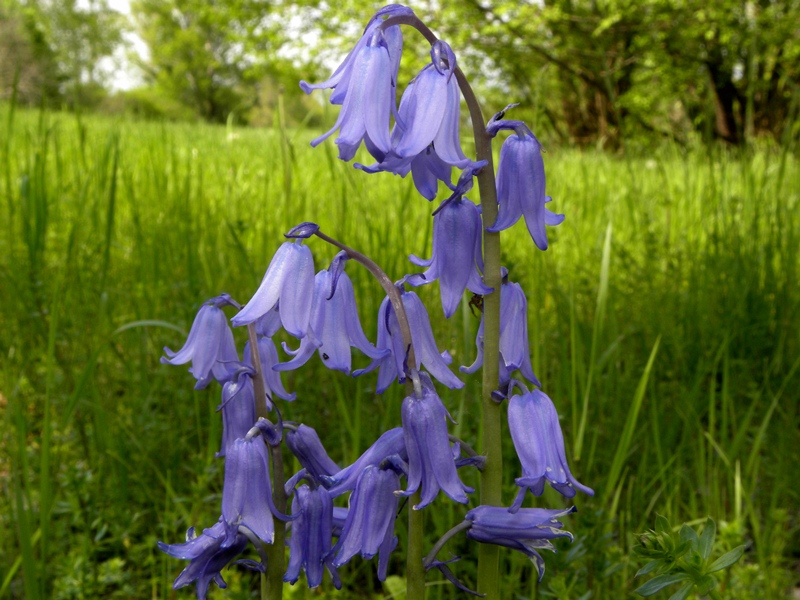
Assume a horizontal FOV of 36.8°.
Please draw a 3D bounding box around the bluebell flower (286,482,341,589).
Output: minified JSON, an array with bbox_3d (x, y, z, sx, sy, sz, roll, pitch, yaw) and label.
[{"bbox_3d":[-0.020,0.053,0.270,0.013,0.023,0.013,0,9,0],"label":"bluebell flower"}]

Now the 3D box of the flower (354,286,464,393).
[{"bbox_3d":[0.002,0.009,0.273,0.024,0.023,0.020,-3,9,0],"label":"flower"}]

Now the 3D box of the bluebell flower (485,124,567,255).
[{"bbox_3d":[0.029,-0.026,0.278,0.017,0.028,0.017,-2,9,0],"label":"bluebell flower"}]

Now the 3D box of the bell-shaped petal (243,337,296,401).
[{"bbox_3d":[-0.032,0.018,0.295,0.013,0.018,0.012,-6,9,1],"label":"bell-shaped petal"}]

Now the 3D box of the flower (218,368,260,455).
[{"bbox_3d":[-0.035,0.026,0.268,0.013,0.022,0.013,-1,9,0],"label":"flower"}]

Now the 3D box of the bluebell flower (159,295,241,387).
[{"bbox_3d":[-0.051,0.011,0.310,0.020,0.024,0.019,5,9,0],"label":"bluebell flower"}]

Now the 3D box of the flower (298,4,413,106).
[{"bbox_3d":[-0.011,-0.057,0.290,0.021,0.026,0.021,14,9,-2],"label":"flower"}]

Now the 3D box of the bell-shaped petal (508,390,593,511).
[{"bbox_3d":[0.032,0.032,0.262,0.016,0.025,0.016,-11,9,0],"label":"bell-shaped petal"}]

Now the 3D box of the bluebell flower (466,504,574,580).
[{"bbox_3d":[0.025,0.050,0.253,0.023,0.013,0.013,12,0,0],"label":"bluebell flower"}]

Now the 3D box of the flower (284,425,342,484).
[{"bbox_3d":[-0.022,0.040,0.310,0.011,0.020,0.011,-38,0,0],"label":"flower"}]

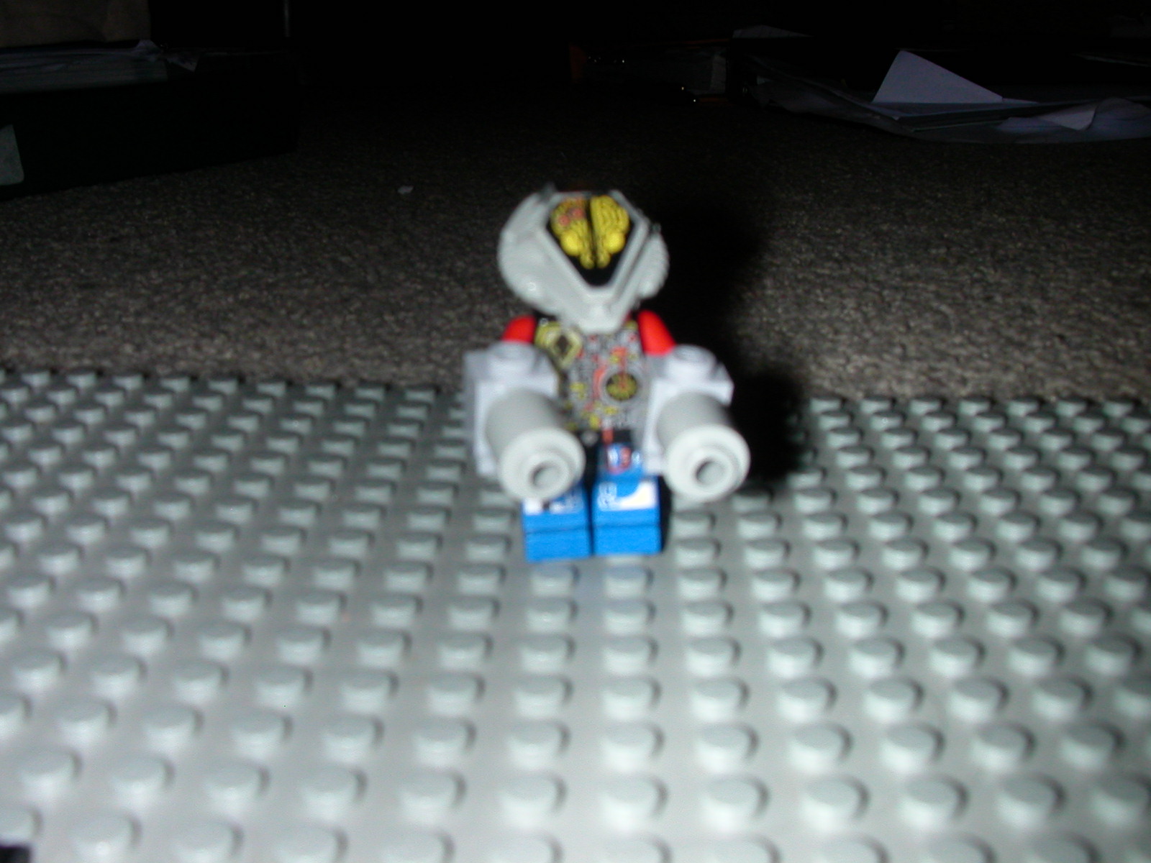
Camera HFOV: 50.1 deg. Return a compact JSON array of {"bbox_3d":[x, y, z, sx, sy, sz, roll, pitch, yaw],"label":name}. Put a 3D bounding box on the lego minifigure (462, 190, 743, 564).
[{"bbox_3d":[0.002,-0.004,0.127,0.027,0.041,0.032,-3,20,-9],"label":"lego minifigure"}]

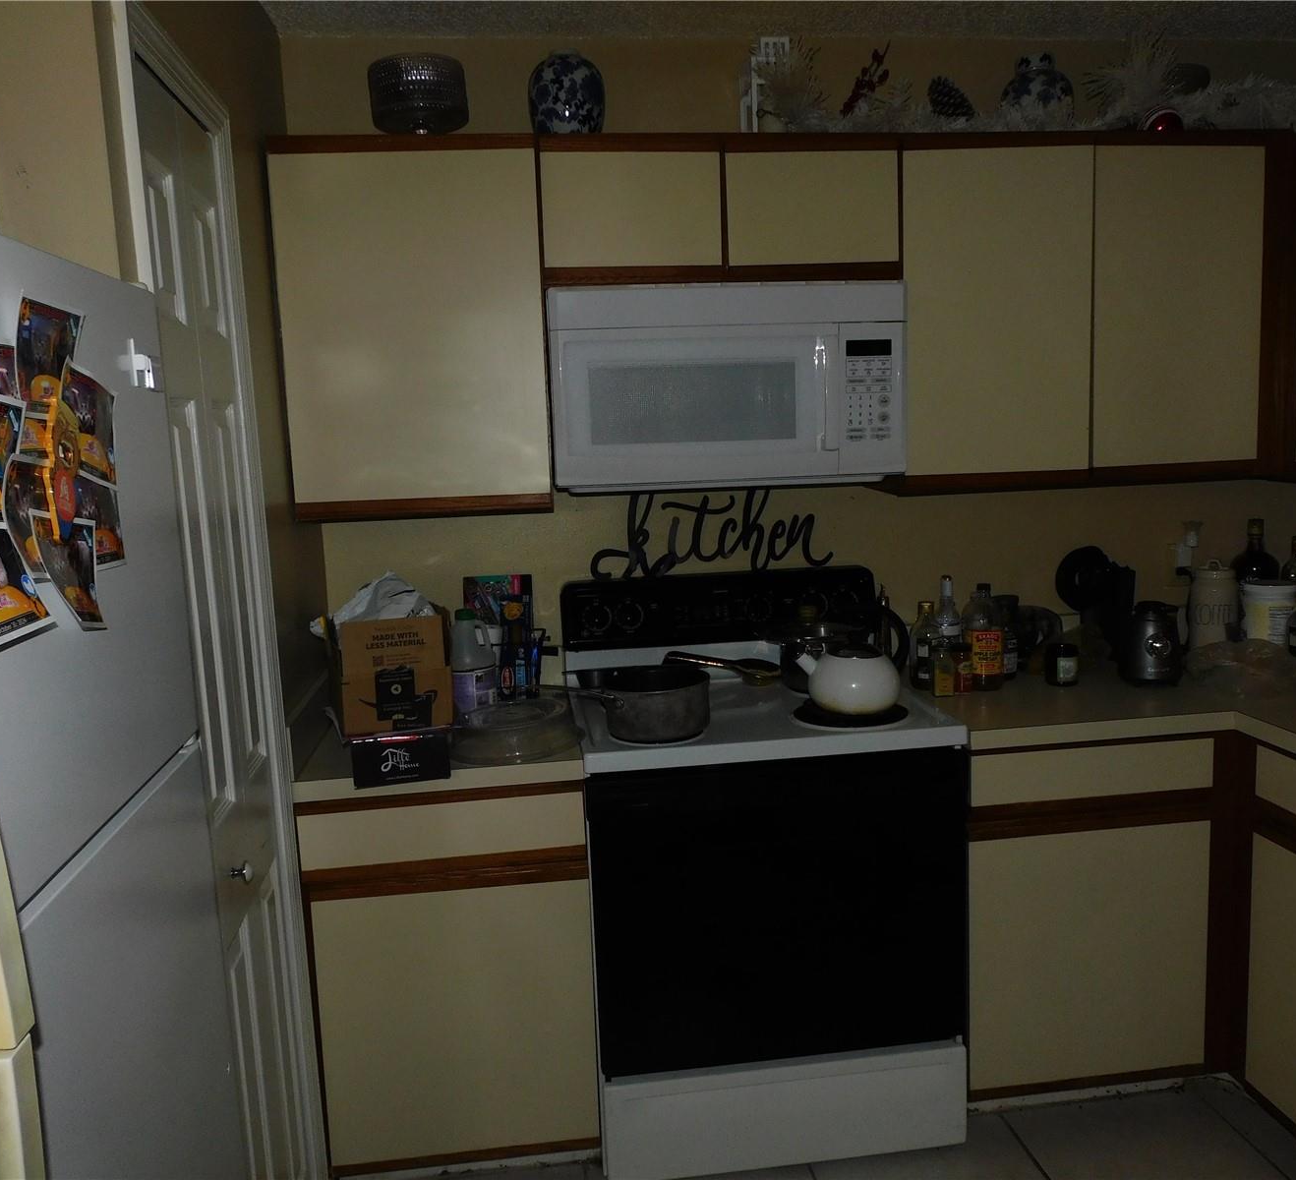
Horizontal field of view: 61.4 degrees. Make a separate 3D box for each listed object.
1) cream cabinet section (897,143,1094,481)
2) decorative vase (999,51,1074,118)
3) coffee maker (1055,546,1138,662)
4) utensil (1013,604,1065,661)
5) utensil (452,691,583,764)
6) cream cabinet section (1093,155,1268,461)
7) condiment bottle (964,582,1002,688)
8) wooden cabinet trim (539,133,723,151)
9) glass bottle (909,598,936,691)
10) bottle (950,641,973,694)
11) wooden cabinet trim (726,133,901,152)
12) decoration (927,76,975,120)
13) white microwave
[{"bbox_3d":[0.744,-0.620,2.518,0.426,0.688,0.300,-3,8,-7],"label":"cream cabinet section"},{"bbox_3d":[0.886,-1.111,2.483,0.159,0.195,0.159,-3,8,-7],"label":"decorative vase"},{"bbox_3d":[1.092,0.045,2.643,0.190,0.295,0.145,-7,10,-32],"label":"coffee maker"},{"bbox_3d":[0.957,0.119,2.667,0.125,0.150,0.125,1,9,23],"label":"utensil"},{"bbox_3d":[-0.273,0.277,2.194,0.278,0.075,0.274,-3,7,-7],"label":"utensil"},{"bbox_3d":[1.161,-0.644,2.571,0.400,0.688,0.300,-3,8,-7],"label":"cream cabinet section"},{"bbox_3d":[0.780,0.107,2.542,0.090,0.243,0.090,-3,7,-7],"label":"condiment bottle"},{"bbox_3d":[-0.033,-0.917,2.232,0.380,0.040,0.022,-3,8,-7],"label":"wooden cabinet trim"},{"bbox_3d":[0.637,0.127,2.510,0.066,0.200,0.066,0,8,14],"label":"glass bottle"},{"bbox_3d":[0.722,0.178,2.515,0.053,0.112,0.053,-3,7,-7],"label":"bottle"},{"bbox_3d":[0.350,-0.947,2.312,0.378,0.037,0.022,-3,8,-7],"label":"wooden cabinet trim"},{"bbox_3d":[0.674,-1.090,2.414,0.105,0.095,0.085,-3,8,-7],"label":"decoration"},{"bbox_3d":[0.152,-0.446,2.469,0.755,0.416,0.395,-3,7,-7],"label":"white microwave"}]

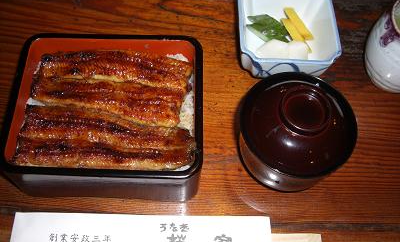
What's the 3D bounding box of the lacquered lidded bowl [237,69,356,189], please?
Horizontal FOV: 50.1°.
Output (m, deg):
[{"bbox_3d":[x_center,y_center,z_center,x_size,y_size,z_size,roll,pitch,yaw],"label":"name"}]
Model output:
[{"bbox_3d":[0.079,0.009,0.358,0.097,0.080,0.097,1,63,-1],"label":"lacquered lidded bowl"}]

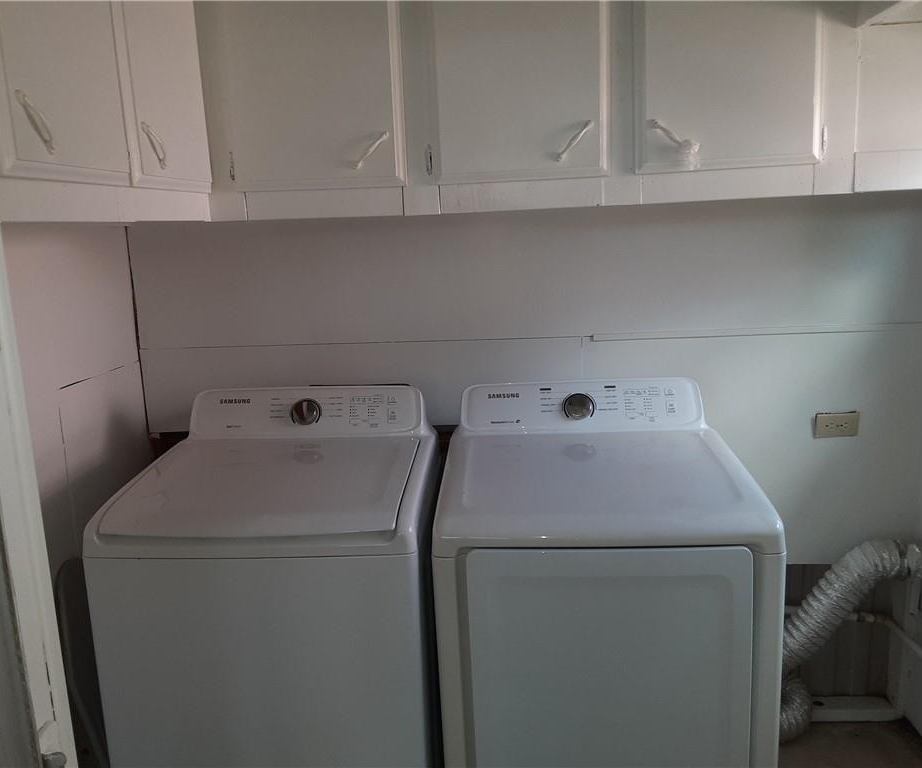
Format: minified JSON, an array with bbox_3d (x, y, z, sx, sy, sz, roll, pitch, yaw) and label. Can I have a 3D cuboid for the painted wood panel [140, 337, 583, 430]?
[{"bbox_3d":[-0.301,0.004,2.371,1.314,0.256,0.020,-2,10,4],"label":"painted wood panel"}]

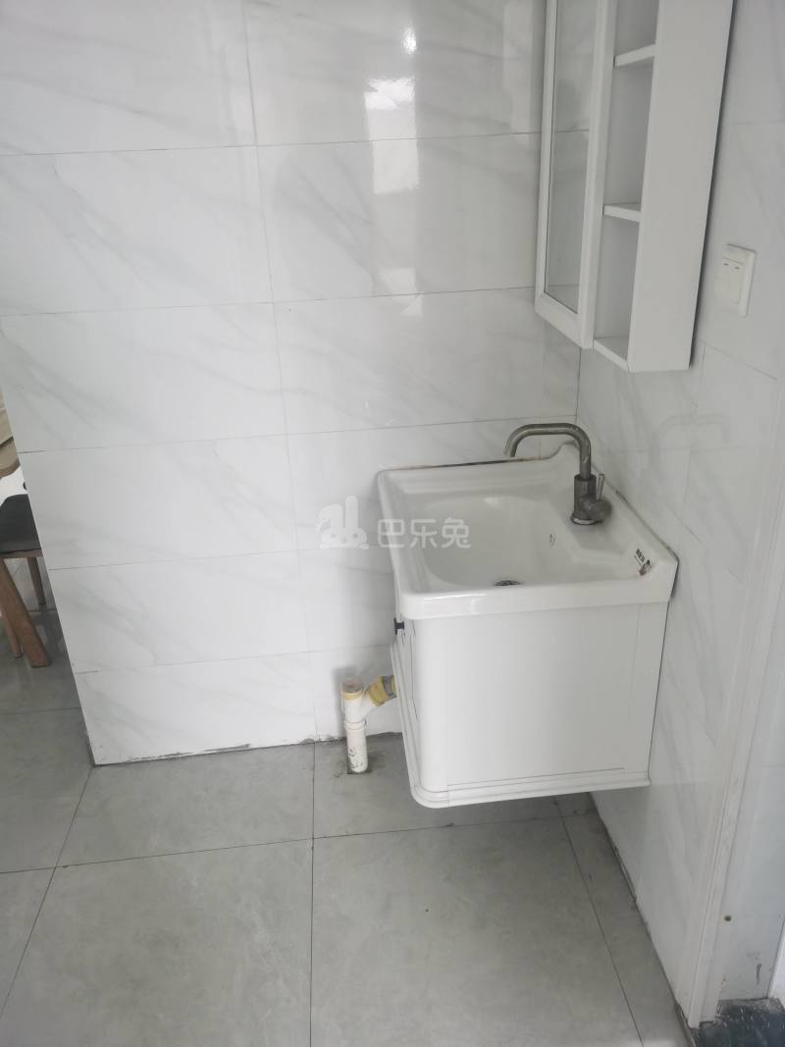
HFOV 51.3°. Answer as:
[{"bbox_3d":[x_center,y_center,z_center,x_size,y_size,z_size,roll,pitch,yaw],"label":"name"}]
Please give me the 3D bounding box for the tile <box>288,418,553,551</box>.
[{"bbox_3d":[0.062,-0.091,1.961,0.600,0.300,0.010,-4,25,-4],"label":"tile"}]

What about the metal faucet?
[{"bbox_3d":[0.331,-0.097,1.637,0.212,0.210,0.066,-2,25,1],"label":"metal faucet"}]

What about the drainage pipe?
[{"bbox_3d":[-0.061,0.520,2.107,0.145,0.280,0.060,-4,25,-3],"label":"drainage pipe"}]

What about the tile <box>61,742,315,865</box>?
[{"bbox_3d":[-0.501,0.708,2.085,0.600,0.010,0.350,-4,25,-3],"label":"tile"}]

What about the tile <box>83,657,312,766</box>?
[{"bbox_3d":[-0.514,0.495,2.184,0.606,0.294,0.010,-4,25,-3],"label":"tile"}]

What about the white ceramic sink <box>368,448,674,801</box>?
[{"bbox_3d":[0.234,0.181,1.764,0.479,0.508,0.605,-4,25,-4],"label":"white ceramic sink"}]

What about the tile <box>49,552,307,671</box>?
[{"bbox_3d":[-0.526,0.225,2.058,0.606,0.302,0.010,-4,25,-3],"label":"tile"}]

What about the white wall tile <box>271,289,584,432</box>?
[{"bbox_3d":[0.069,-0.366,1.838,0.640,0.302,0.010,-4,25,-3],"label":"white wall tile"}]

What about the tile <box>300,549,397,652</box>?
[{"bbox_3d":[0.074,0.178,2.088,0.600,0.297,0.010,-4,25,-4],"label":"tile"}]

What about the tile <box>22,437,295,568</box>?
[{"bbox_3d":[-0.539,-0.048,1.930,0.606,0.302,0.010,-4,25,-3],"label":"tile"}]

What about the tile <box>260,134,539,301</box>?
[{"bbox_3d":[0.039,-0.638,1.709,0.605,0.302,0.010,-4,25,-3],"label":"tile"}]

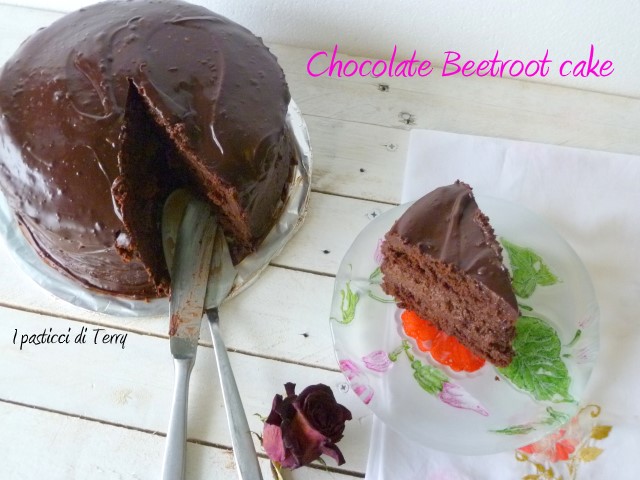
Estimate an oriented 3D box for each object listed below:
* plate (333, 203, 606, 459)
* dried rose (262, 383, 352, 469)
[{"bbox_3d":[0.112,0.060,0.561,0.207,0.020,0.207,0,69,0],"label":"plate"},{"bbox_3d":[-0.008,0.132,0.509,0.060,0.050,0.060,37,73,13],"label":"dried rose"}]

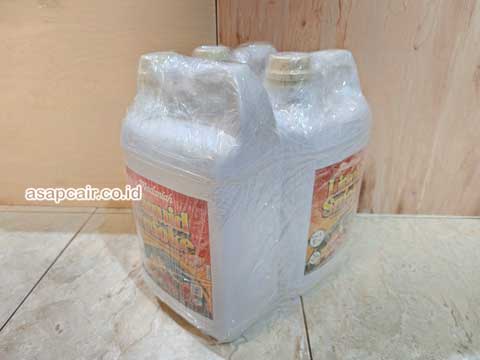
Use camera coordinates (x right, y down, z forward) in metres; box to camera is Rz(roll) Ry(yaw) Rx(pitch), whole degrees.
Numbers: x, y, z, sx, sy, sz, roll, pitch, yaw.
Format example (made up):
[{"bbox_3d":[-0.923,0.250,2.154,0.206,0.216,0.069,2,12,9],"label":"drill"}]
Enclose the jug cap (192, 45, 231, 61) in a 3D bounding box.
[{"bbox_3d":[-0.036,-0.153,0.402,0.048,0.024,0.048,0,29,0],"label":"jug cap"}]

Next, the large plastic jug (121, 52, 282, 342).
[{"bbox_3d":[-0.045,0.013,0.408,0.128,0.315,0.188,-24,36,-38],"label":"large plastic jug"}]

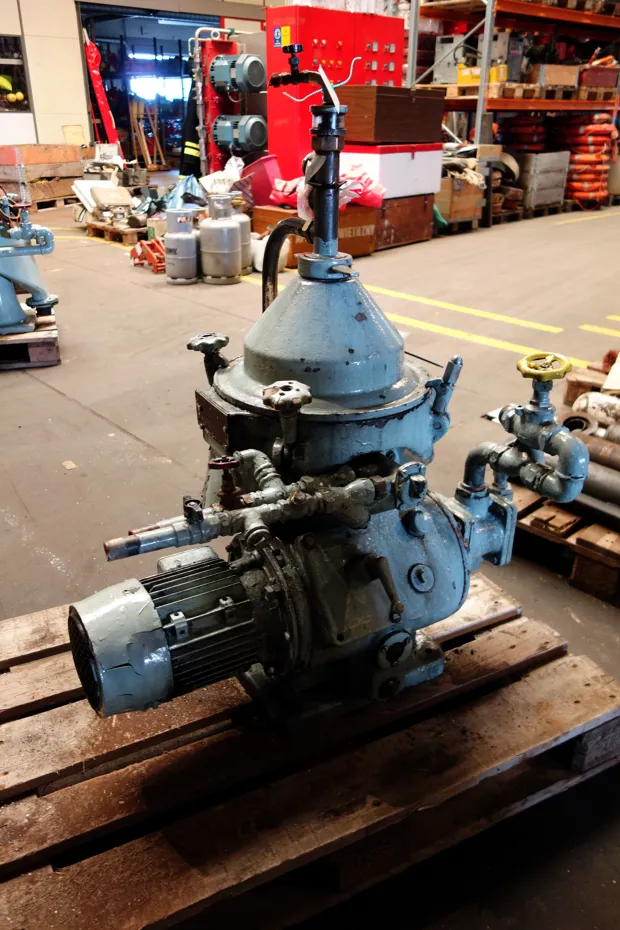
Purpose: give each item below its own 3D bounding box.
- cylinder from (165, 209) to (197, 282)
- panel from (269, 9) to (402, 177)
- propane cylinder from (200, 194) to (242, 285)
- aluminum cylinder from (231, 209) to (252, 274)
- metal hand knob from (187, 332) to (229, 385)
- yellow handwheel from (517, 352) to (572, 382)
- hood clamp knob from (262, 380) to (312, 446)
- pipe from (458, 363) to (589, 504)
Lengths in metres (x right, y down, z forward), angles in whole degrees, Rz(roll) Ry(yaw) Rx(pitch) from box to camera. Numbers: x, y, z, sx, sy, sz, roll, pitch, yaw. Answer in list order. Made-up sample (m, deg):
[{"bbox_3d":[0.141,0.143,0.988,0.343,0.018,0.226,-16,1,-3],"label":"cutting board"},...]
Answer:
[{"bbox_3d":[-0.930,-1.567,5.214,0.227,0.490,0.227,0,27,0],"label":"cylinder"},{"bbox_3d":[0.261,-3.341,7.226,1.357,1.971,0.435,-21,33,-36],"label":"panel"},{"bbox_3d":[-0.645,-1.637,5.251,0.295,0.585,0.295,0,27,0],"label":"propane cylinder"},{"bbox_3d":[-0.596,-1.753,5.487,0.295,0.580,0.295,24,35,38],"label":"aluminum cylinder"},{"bbox_3d":[-0.176,-0.184,1.268,0.074,0.088,0.074,-5,26,2],"label":"metal hand knob"},{"bbox_3d":[0.428,-0.178,1.322,0.100,0.028,0.100,0,27,0],"label":"yellow handwheel"},{"bbox_3d":[-0.032,-0.075,1.078,0.073,0.092,0.073,-3,29,2],"label":"hood clamp knob"},{"bbox_3d":[0.418,-0.035,1.415,0.080,0.345,0.320,-12,30,-23],"label":"pipe"}]

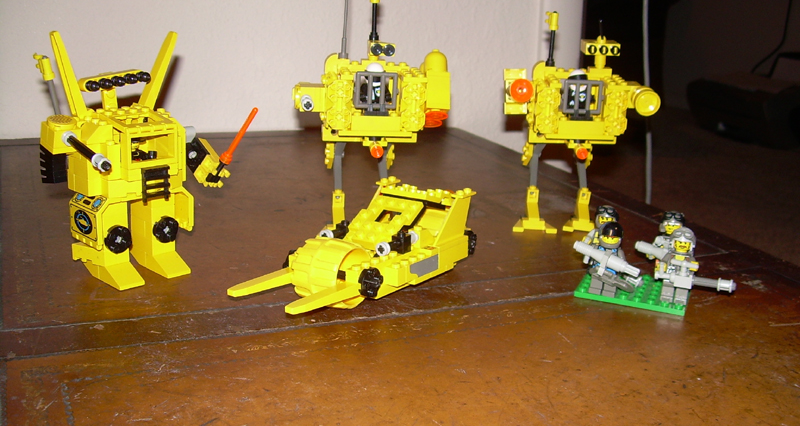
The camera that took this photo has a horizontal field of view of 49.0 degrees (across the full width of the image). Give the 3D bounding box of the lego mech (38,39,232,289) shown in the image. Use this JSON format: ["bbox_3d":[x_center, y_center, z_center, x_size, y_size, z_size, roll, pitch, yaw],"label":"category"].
[{"bbox_3d":[-0.155,-0.035,0.530,0.122,0.147,0.080,-14,23,-42],"label":"lego mech"}]

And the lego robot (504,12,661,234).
[{"bbox_3d":[0.122,-0.062,0.626,0.101,0.158,0.092,1,17,-2],"label":"lego robot"}]

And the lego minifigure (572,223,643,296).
[{"bbox_3d":[0.122,0.029,0.512,0.039,0.045,0.021,9,18,22],"label":"lego minifigure"}]

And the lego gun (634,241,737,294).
[{"bbox_3d":[0.163,0.033,0.498,0.053,0.021,0.012,9,18,22],"label":"lego gun"}]

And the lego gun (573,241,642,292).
[{"bbox_3d":[0.119,0.029,0.506,0.042,0.018,0.012,23,23,17],"label":"lego gun"}]

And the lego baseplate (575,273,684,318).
[{"bbox_3d":[0.144,0.047,0.536,0.064,0.005,0.048,9,18,22],"label":"lego baseplate"}]

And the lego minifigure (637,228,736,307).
[{"bbox_3d":[0.165,0.033,0.503,0.052,0.046,0.022,9,18,22],"label":"lego minifigure"}]

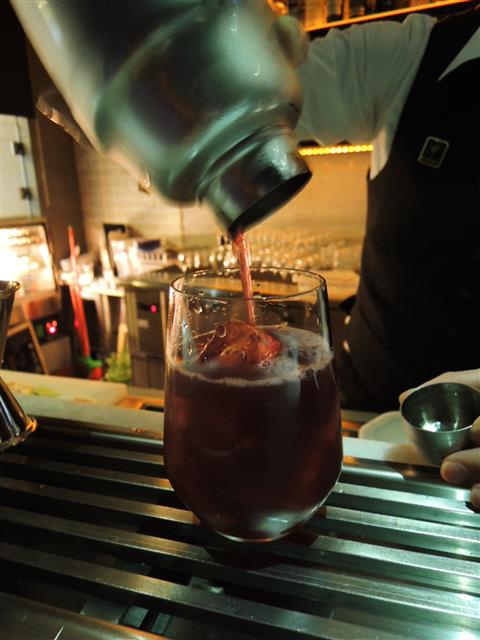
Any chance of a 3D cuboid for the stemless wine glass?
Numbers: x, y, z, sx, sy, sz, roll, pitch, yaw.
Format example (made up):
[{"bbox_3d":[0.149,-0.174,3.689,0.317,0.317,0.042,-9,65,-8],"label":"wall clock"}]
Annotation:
[{"bbox_3d":[0.006,0.042,0.210,0.086,0.122,0.086,-2,17,0],"label":"stemless wine glass"}]

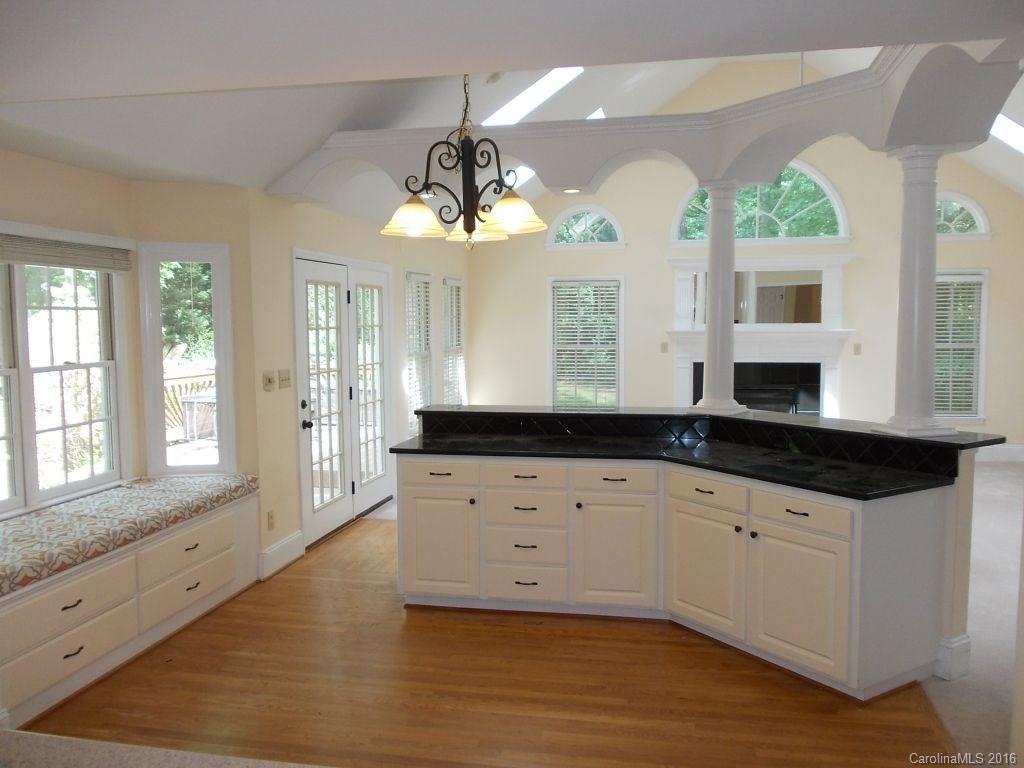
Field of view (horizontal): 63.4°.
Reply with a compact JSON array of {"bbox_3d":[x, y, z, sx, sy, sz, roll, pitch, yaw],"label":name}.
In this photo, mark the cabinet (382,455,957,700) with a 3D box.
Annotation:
[{"bbox_3d":[0.683,0.834,4.429,2.810,0.876,1.165,2,6,26],"label":"cabinet"}]

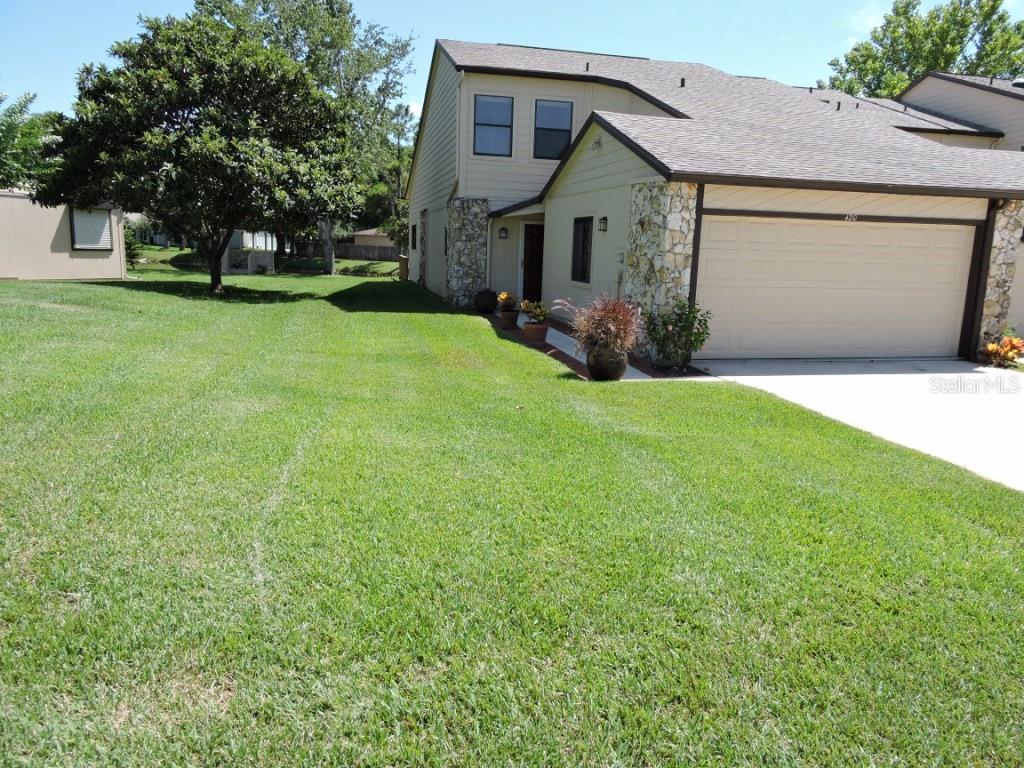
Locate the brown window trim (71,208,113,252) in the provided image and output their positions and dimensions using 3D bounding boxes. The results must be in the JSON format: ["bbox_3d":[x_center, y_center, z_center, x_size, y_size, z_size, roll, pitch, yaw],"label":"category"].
[{"bbox_3d":[-13.294,-4.912,22.500,0.100,1.400,1.450,4,10,16],"label":"brown window trim"}]

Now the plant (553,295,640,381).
[{"bbox_3d":[1.067,-0.579,8.863,1.000,1.020,0.920,-1,10,-12],"label":"plant"}]

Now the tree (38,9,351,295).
[{"bbox_3d":[-8.498,-6.064,18.945,7.900,7.100,7.600,-1,10,-12],"label":"tree"}]

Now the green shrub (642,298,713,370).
[{"bbox_3d":[2.378,-0.720,10.169,0.950,0.920,0.820,-1,10,-12],"label":"green shrub"}]

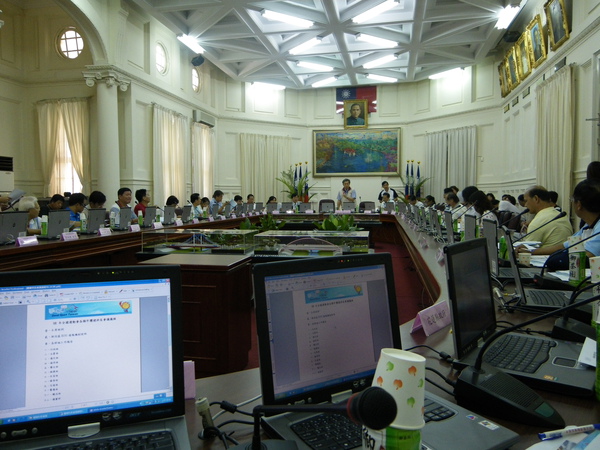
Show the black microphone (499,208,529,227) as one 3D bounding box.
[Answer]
[{"bbox_3d":[1.500,0.051,3.520,0.380,0.330,0.090,0,3,10],"label":"black microphone"}]

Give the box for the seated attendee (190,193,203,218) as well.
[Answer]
[{"bbox_3d":[-2.160,-0.015,10.100,0.700,1.280,0.500,0,3,10],"label":"seated attendee"}]

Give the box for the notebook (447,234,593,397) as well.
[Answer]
[{"bbox_3d":[0.558,0.202,1.180,0.307,0.299,0.325,2,4,36],"label":"notebook"}]

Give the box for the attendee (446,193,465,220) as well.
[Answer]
[{"bbox_3d":[2.600,0.107,7.850,0.680,1.250,0.520,1,3,9],"label":"attendee"}]

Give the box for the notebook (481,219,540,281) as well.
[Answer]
[{"bbox_3d":[1.100,0.128,2.437,0.285,0.298,0.328,0,3,10],"label":"notebook"}]

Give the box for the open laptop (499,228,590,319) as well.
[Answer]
[{"bbox_3d":[0.950,0.165,1.832,0.335,0.294,0.325,1,3,19],"label":"open laptop"}]

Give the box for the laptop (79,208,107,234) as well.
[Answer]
[{"bbox_3d":[-2.560,-0.038,5.810,0.285,0.298,0.328,0,3,10],"label":"laptop"}]

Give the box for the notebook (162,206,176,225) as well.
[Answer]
[{"bbox_3d":[-2.094,-0.134,7.342,0.300,0.285,0.330,1,3,9],"label":"notebook"}]

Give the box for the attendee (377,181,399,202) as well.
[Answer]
[{"bbox_3d":[2.648,-0.486,14.697,0.540,1.656,0.330,0,3,7],"label":"attendee"}]

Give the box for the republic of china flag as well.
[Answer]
[{"bbox_3d":[1.891,-4.140,16.098,1.360,0.907,0.030,0,3,11],"label":"republic of china flag"}]

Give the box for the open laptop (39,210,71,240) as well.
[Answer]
[{"bbox_3d":[-2.465,0.007,4.775,0.300,0.285,0.330,1,3,9],"label":"open laptop"}]

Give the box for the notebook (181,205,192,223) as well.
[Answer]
[{"bbox_3d":[-2.130,-0.192,8.590,0.285,0.298,0.328,0,3,10],"label":"notebook"}]

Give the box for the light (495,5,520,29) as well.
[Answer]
[{"bbox_3d":[3.847,-3.856,8.998,0.200,0.110,1.170,1,3,11],"label":"light"}]

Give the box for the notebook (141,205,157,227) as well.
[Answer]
[{"bbox_3d":[-2.150,-0.092,6.590,0.300,0.285,0.330,1,3,9],"label":"notebook"}]

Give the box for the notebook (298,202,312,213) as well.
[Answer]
[{"bbox_3d":[0.165,-0.471,13.444,0.325,0.300,0.330,-1,3,-8],"label":"notebook"}]

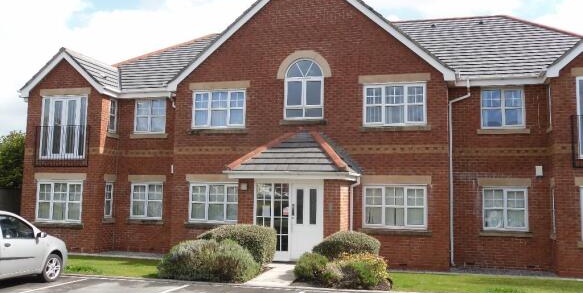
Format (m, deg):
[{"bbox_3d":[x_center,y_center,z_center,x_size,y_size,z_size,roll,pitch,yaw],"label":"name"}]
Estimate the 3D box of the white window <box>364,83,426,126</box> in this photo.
[{"bbox_3d":[2.884,-1.149,16.431,1.752,1.189,0.120,0,-6,16],"label":"white window"}]

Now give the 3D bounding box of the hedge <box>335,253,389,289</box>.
[{"bbox_3d":[1.482,2.597,12.538,1.097,0.655,0.961,0,-6,16],"label":"hedge"}]

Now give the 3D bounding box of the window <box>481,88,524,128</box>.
[{"bbox_3d":[5.988,-1.064,16.657,1.195,1.172,0.120,0,-6,16],"label":"window"}]

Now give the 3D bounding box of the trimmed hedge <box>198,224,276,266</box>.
[{"bbox_3d":[-1.303,2.412,14.110,1.886,1.057,1.350,-1,-6,15],"label":"trimmed hedge"}]

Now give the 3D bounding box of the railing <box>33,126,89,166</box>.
[{"bbox_3d":[-7.463,0.008,19.231,2.022,1.329,0.150,0,-6,16],"label":"railing"}]

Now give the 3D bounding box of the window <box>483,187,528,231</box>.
[{"bbox_3d":[5.958,1.749,16.388,1.197,1.217,0.120,0,-6,16],"label":"window"}]

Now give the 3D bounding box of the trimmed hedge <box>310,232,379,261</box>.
[{"bbox_3d":[1.318,2.574,14.280,1.587,1.019,1.417,0,-6,16],"label":"trimmed hedge"}]

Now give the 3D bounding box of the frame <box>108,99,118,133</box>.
[{"bbox_3d":[-5.927,-1.010,19.603,0.120,1.103,0.418,0,-6,16],"label":"frame"}]

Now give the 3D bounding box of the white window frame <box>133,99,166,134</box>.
[{"bbox_3d":[-4.605,-0.962,19.330,1.133,1.157,0.100,-1,-6,15],"label":"white window frame"}]

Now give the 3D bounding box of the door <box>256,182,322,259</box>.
[{"bbox_3d":[-0.057,1.886,15.065,1.844,2.053,0.100,-1,-6,15],"label":"door"}]

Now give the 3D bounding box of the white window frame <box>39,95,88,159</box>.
[{"bbox_3d":[-7.497,-0.619,19.408,1.768,2.104,0.130,0,-6,16],"label":"white window frame"}]

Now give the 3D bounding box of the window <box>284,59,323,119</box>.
[{"bbox_3d":[0.372,-1.651,16.974,1.151,1.755,0.100,-1,-6,15],"label":"window"}]

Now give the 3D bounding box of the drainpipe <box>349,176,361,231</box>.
[{"bbox_3d":[1.730,2.004,16.010,0.293,2.374,0.300,-1,-6,15],"label":"drainpipe"}]

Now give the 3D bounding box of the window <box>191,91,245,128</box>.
[{"bbox_3d":[-2.139,-1.094,17.571,1.692,1.167,0.100,-1,-6,15],"label":"window"}]

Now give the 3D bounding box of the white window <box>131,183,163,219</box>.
[{"bbox_3d":[-4.663,1.772,19.068,1.135,1.156,0.100,-1,-6,15],"label":"white window"}]

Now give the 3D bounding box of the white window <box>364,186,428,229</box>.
[{"bbox_3d":[2.842,1.675,16.165,1.750,1.200,0.120,0,-6,16],"label":"white window"}]

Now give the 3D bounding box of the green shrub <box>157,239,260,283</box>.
[{"bbox_3d":[-1.902,2.509,13.270,2.339,0.843,1.400,-1,-6,15],"label":"green shrub"}]

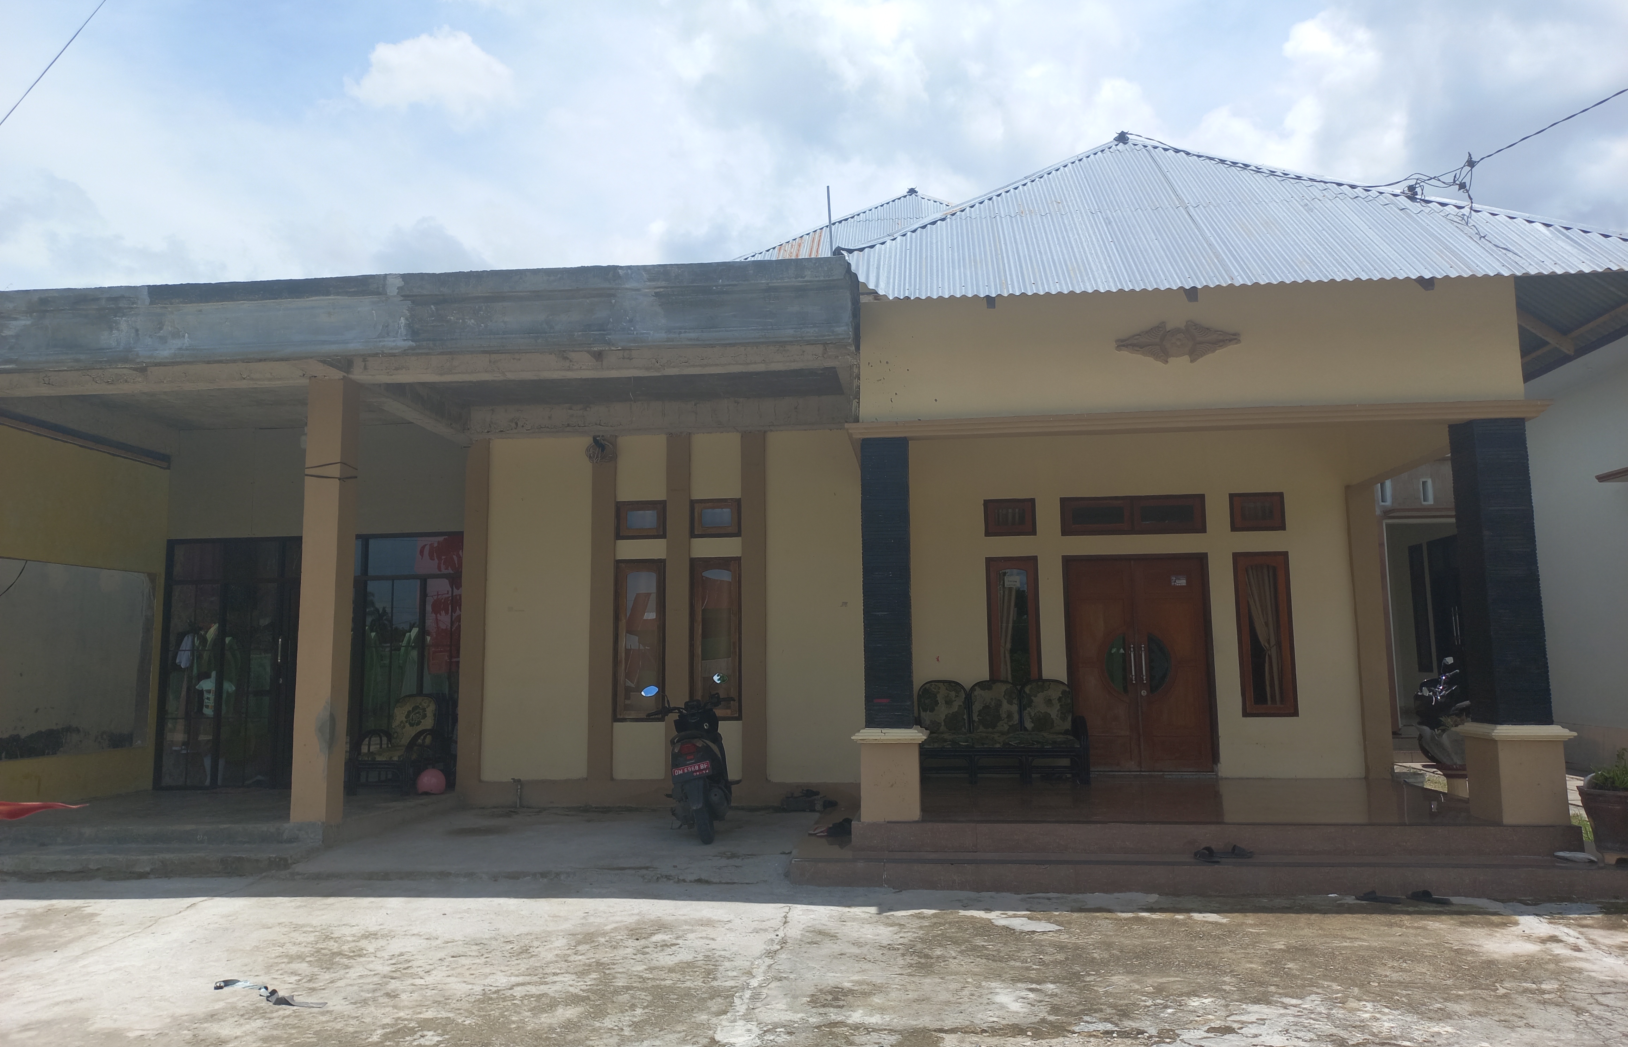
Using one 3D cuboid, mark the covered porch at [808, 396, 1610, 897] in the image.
[{"bbox_3d":[2.617,0.973,9.249,4.949,3.103,3.680,-1,-7,6],"label":"covered porch"}]

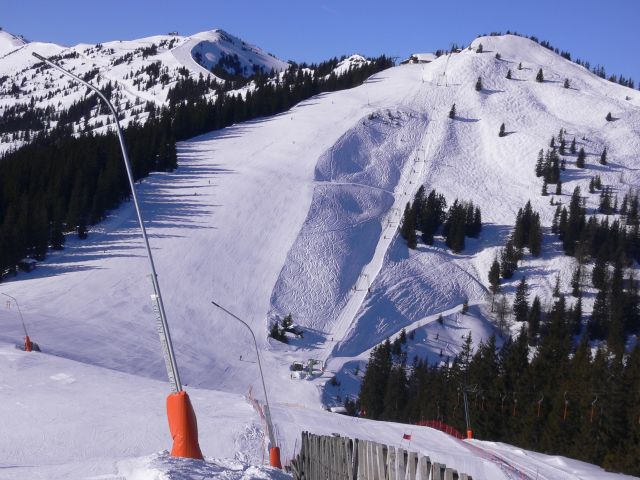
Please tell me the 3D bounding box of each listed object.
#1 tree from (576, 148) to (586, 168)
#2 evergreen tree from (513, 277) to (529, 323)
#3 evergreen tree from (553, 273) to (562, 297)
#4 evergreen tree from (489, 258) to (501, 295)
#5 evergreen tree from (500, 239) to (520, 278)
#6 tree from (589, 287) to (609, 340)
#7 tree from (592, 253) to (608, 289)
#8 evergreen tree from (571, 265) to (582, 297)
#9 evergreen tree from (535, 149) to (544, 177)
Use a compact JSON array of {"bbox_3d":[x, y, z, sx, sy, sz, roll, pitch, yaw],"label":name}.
[{"bbox_3d":[132.160,-41.190,570.000,4.900,10.110,4.900,0,2,0],"label":"tree"},{"bbox_3d":[75.560,22.420,425.000,5.850,17.330,5.850,0,2,0],"label":"evergreen tree"},{"bbox_3d":[93.710,17.950,445.000,3.830,8.680,3.830,0,2,0],"label":"evergreen tree"},{"bbox_3d":[69.630,14.560,450.000,4.640,15.960,4.640,0,2,0],"label":"evergreen tree"},{"bbox_3d":[80.230,7.790,475.000,8.170,16.850,8.170,0,2,0],"label":"evergreen tree"},{"bbox_3d":[100.010,26.390,405.000,6.970,19.390,6.970,0,2,0],"label":"tree"},{"bbox_3d":[111.920,12.570,450.000,6.190,15.160,6.190,0,2,0],"label":"tree"},{"bbox_3d":[101.210,15.980,445.000,4.590,12.630,4.590,0,2,0],"label":"evergreen tree"},{"bbox_3d":[108.990,-38.480,560.000,4.820,13.900,4.820,0,2,0],"label":"evergreen tree"}]

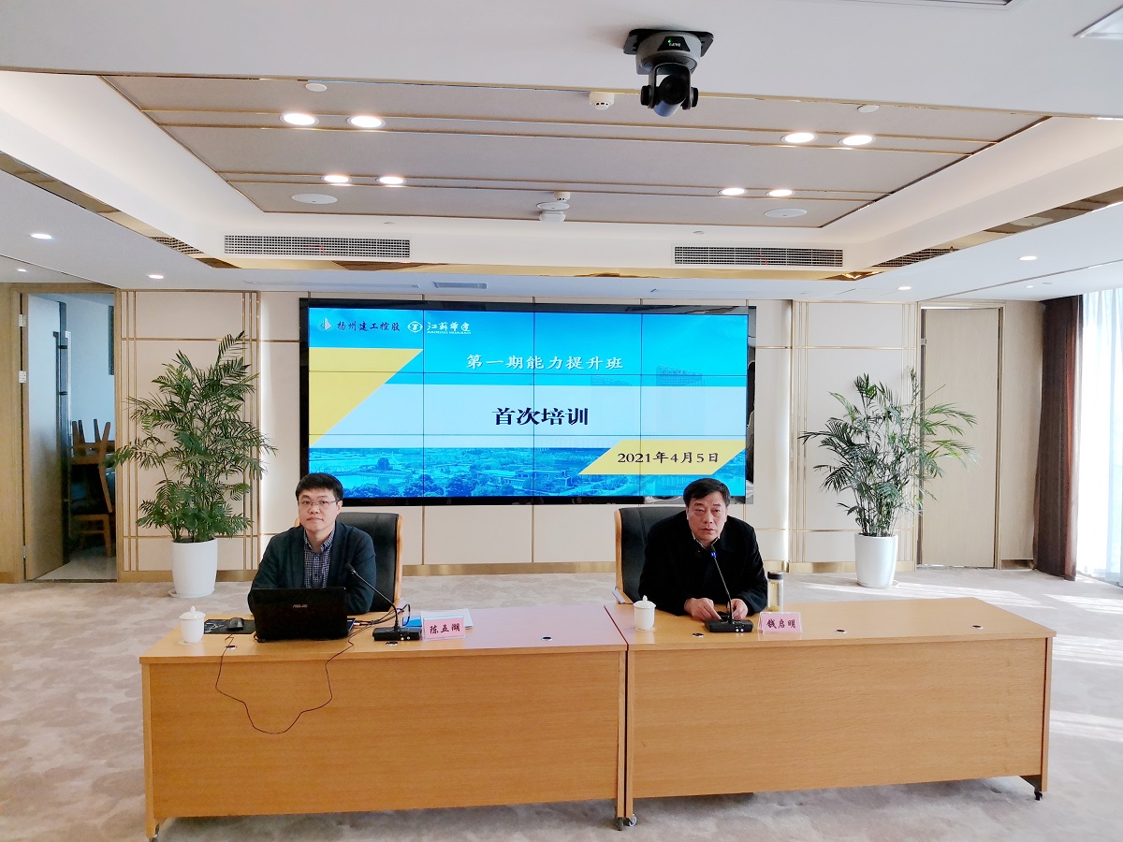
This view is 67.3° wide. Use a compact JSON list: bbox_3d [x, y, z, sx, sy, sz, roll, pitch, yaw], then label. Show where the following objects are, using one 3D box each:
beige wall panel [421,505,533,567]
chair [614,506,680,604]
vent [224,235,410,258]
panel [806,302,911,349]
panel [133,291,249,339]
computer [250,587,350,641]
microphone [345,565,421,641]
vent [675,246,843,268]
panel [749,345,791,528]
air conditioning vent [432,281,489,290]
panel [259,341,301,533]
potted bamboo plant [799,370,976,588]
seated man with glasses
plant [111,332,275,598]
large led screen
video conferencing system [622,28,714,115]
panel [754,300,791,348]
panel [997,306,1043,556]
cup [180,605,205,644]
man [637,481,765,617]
[{"bbox_3d":[-0.772,1.056,7.873,1.010,0.556,0.040,0,2,-5],"label":"beige wall panel"},{"bbox_3d":[0.569,1.010,4.264,0.560,1.085,0.660,0,2,-6],"label":"chair"},{"bbox_3d":[-1.855,-1.326,6.445,1.379,0.163,0.050,0,2,-6],"label":"vent"},{"bbox_3d":[2.816,-0.910,8.035,1.034,0.430,0.040,0,2,-5],"label":"panel"},{"bbox_3d":[-3.284,-0.936,7.512,0.986,0.423,0.030,0,2,-6],"label":"panel"},{"bbox_3d":[-1.010,0.735,3.341,0.352,0.217,0.325,0,2,-10],"label":"computer"},{"bbox_3d":[-0.706,0.717,3.348,0.305,0.257,0.200,0,2,-6],"label":"microphone"},{"bbox_3d":[1.588,-1.311,6.781,1.388,0.161,0.050,0,2,-6],"label":"vent"},{"bbox_3d":[1.990,0.182,8.104,0.415,1.769,0.040,0,2,-5],"label":"panel"},{"bbox_3d":[-0.840,-1.141,7.051,0.419,0.050,0.375,0,2,-5],"label":"air conditioning vent"},{"bbox_3d":[-2.537,0.160,7.676,0.397,1.752,0.040,0,2,-5],"label":"panel"},{"bbox_3d":[2.967,0.522,7.521,1.638,1.905,1.138,0,2,-5],"label":"potted bamboo plant"},{"bbox_3d":[-1.127,0.906,3.885,0.539,1.329,0.752,0,2,-5],"label":"seated man with glasses"},{"bbox_3d":[-3.073,0.363,6.986,1.326,2.182,1.139,0,2,-5],"label":"plant"},{"bbox_3d":[-0.259,-0.159,7.913,4.244,1.891,0.120,0,2,-6],"label":"large led screen"},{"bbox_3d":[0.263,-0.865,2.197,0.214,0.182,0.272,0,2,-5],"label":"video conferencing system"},{"bbox_3d":[2.035,-0.939,8.191,0.392,0.461,0.030,0,2,-6],"label":"panel"},{"bbox_3d":[4.529,0.112,8.311,0.468,2.560,0.040,0,2,-5],"label":"panel"},{"bbox_3d":[-1.416,0.778,3.245,0.095,0.130,0.095,0,2,-6],"label":"cup"},{"bbox_3d":[0.627,0.911,3.905,0.587,1.302,0.780,0,2,-6],"label":"man"}]

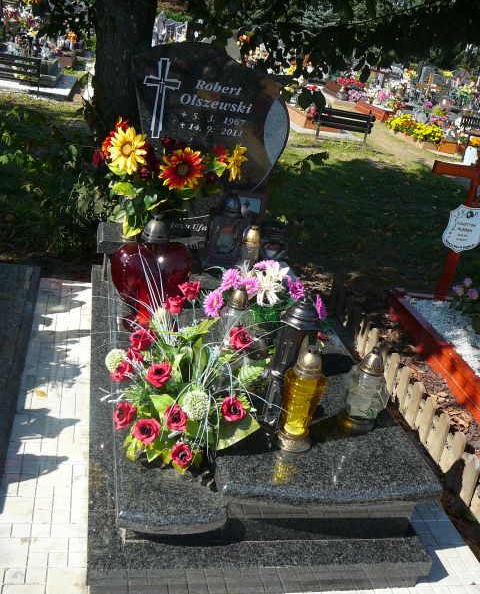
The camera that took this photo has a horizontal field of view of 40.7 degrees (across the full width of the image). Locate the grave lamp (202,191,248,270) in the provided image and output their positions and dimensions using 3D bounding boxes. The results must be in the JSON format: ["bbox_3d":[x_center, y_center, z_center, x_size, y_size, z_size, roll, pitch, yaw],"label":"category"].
[{"bbox_3d":[-0.044,-0.328,3.138,0.179,0.369,0.179,5,24,-14],"label":"grave lamp"}]

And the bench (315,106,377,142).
[{"bbox_3d":[2.392,-4.046,15.175,1.480,0.730,0.520,1,25,-22],"label":"bench"}]

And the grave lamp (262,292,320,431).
[{"bbox_3d":[0.141,0.197,1.879,0.116,0.463,0.116,5,24,-14],"label":"grave lamp"}]

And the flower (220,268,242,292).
[{"bbox_3d":[-0.032,-0.066,2.429,0.075,0.079,0.050,9,23,-4],"label":"flower"}]

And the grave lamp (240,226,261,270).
[{"bbox_3d":[0.072,-0.247,3.194,0.089,0.219,0.089,5,24,-14],"label":"grave lamp"}]

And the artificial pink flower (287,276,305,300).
[{"bbox_3d":[0.208,-0.036,2.431,0.064,0.083,0.050,-6,28,-34],"label":"artificial pink flower"}]

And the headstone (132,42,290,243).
[{"bbox_3d":[-0.171,-0.701,3.096,0.764,0.935,0.083,5,24,-14],"label":"headstone"}]

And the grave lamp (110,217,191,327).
[{"bbox_3d":[-0.349,-0.091,2.501,0.305,0.471,0.189,5,24,-14],"label":"grave lamp"}]

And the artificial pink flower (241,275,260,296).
[{"bbox_3d":[0.039,-0.043,2.390,0.070,0.070,0.050,5,24,-14],"label":"artificial pink flower"}]

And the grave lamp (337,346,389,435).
[{"bbox_3d":[0.398,0.283,2.022,0.141,0.286,0.141,5,24,-14],"label":"grave lamp"}]

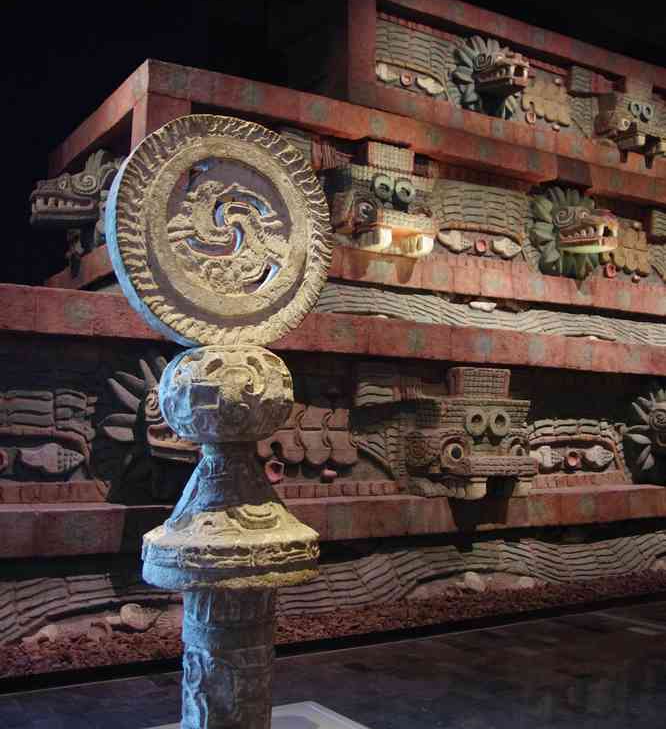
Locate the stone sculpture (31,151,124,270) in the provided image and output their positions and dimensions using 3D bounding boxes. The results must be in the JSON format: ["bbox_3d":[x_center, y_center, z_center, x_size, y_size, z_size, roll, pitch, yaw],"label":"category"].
[{"bbox_3d":[-2.636,-1.717,9.742,0.870,1.130,1.120,3,-5,-32],"label":"stone sculpture"}]

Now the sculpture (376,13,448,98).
[{"bbox_3d":[1.042,-4.044,12.410,1.206,0.898,0.200,3,-5,-32],"label":"sculpture"}]

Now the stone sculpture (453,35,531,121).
[{"bbox_3d":[2.284,-3.988,12.787,1.120,1.099,0.870,3,-5,-32],"label":"stone sculpture"}]

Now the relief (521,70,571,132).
[{"bbox_3d":[3.062,-3.856,13.678,0.952,0.715,0.170,3,-5,-32],"label":"relief"}]

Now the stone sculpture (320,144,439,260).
[{"bbox_3d":[0.496,-1.676,9.622,1.033,1.166,0.780,3,-5,-32],"label":"stone sculpture"}]

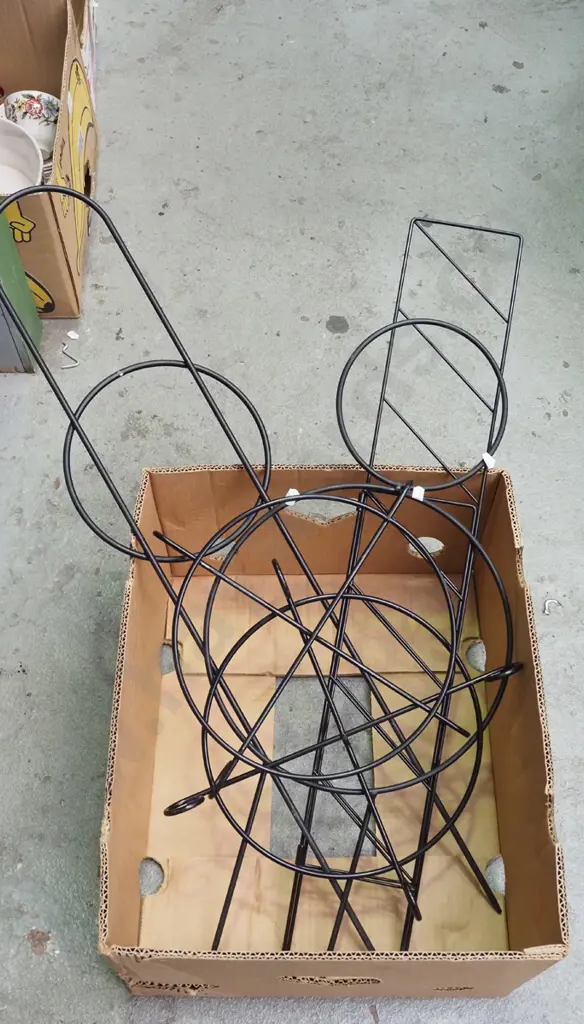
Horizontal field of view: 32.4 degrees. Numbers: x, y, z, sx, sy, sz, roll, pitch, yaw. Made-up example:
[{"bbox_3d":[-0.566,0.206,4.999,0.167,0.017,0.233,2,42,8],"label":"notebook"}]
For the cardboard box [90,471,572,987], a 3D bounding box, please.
[{"bbox_3d":[0.036,0.224,1.068,0.395,0.231,0.496,0,57,0],"label":"cardboard box"}]

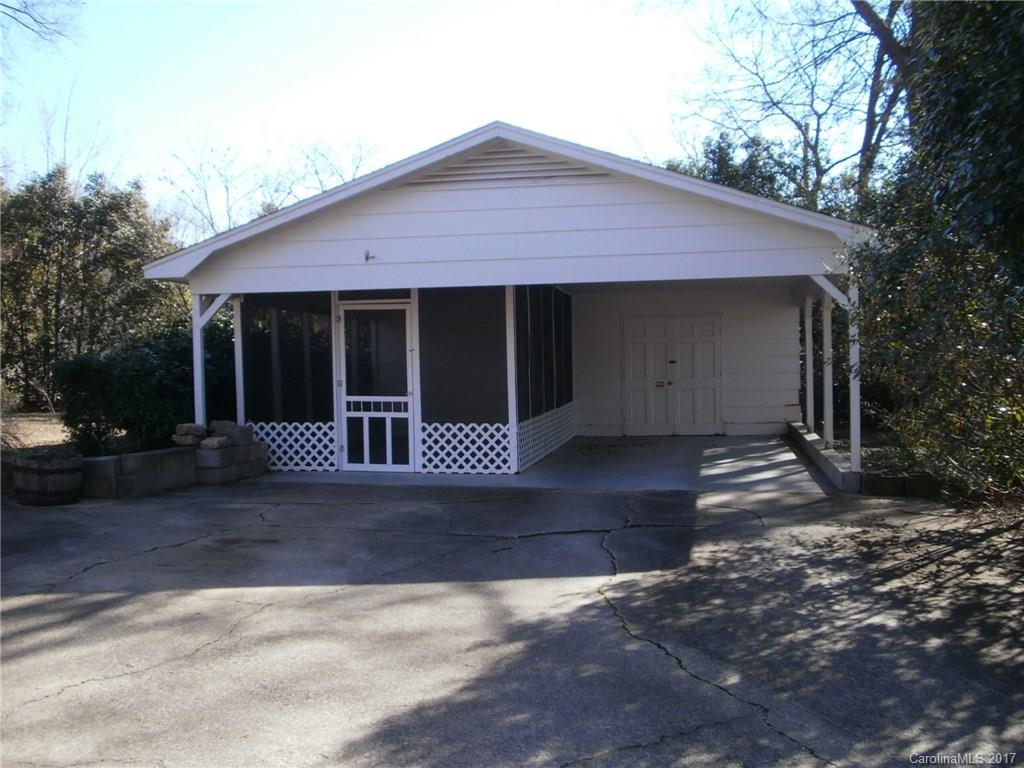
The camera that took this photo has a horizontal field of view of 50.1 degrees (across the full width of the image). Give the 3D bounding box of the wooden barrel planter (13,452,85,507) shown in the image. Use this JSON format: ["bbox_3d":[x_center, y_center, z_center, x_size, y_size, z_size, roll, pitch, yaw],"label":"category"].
[{"bbox_3d":[-4.670,0.946,10.993,0.650,0.460,0.650,-1,2,11],"label":"wooden barrel planter"}]

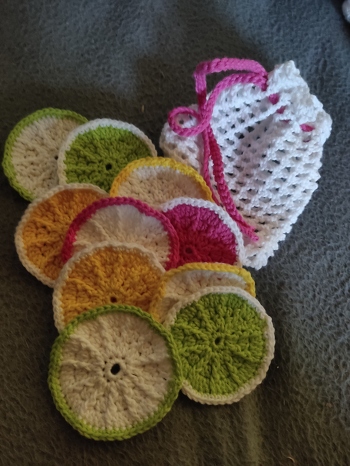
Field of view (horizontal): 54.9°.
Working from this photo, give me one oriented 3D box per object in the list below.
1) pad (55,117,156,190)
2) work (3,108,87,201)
[{"bbox_3d":[-0.059,-0.059,0.306,0.091,0.010,0.091,0,83,-3],"label":"pad"},{"bbox_3d":[-0.106,-0.067,0.303,0.091,0.010,0.091,0,81,-6],"label":"work"}]

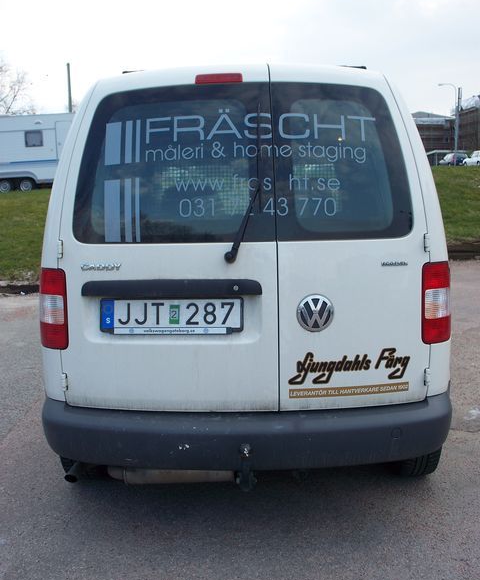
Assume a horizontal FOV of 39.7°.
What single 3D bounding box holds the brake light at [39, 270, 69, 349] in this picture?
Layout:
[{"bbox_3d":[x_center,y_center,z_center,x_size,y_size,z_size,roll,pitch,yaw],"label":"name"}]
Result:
[{"bbox_3d":[-0.684,0.069,2.447,0.137,0.300,0.150,-1,5,4],"label":"brake light"}]

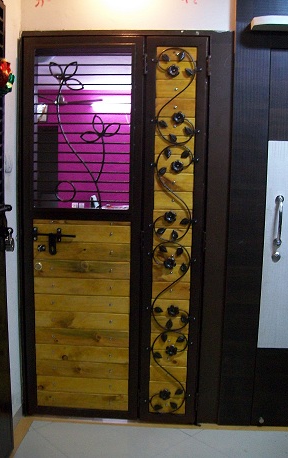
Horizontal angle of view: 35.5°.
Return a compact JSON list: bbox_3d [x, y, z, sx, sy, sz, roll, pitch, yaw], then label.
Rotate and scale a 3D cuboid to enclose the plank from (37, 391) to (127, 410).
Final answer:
[{"bbox_3d":[-0.340,0.948,2.501,0.507,0.087,0.022,1,6,4],"label":"plank"}]

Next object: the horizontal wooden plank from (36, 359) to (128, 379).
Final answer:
[{"bbox_3d":[-0.345,0.789,2.538,0.523,0.088,0.020,1,6,3],"label":"horizontal wooden plank"}]

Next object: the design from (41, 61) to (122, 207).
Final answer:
[{"bbox_3d":[-0.321,-0.487,2.360,0.398,0.750,0.020,1,6,4],"label":"design"}]

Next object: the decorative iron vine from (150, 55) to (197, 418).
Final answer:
[{"bbox_3d":[0.151,0.052,2.404,0.225,1.975,0.040,1,6,3],"label":"decorative iron vine"}]

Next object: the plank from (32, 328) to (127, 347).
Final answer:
[{"bbox_3d":[-0.343,0.607,2.519,0.527,0.096,0.020,1,6,3],"label":"plank"}]

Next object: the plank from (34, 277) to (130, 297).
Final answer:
[{"bbox_3d":[-0.334,0.311,2.439,0.523,0.092,0.022,1,6,4],"label":"plank"}]

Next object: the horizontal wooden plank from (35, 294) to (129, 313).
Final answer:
[{"bbox_3d":[-0.341,0.414,2.498,0.528,0.098,0.020,1,6,3],"label":"horizontal wooden plank"}]

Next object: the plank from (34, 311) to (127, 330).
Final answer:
[{"bbox_3d":[-0.337,0.498,2.457,0.518,0.093,0.022,1,6,4],"label":"plank"}]

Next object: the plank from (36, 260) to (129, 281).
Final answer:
[{"bbox_3d":[-0.333,0.216,2.430,0.524,0.098,0.022,1,6,4],"label":"plank"}]

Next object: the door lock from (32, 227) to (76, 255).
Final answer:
[{"bbox_3d":[-0.486,0.070,2.439,0.238,0.150,0.040,1,6,3],"label":"door lock"}]

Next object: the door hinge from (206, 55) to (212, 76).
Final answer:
[{"bbox_3d":[0.339,-0.840,2.314,0.024,0.105,0.020,1,6,3],"label":"door hinge"}]

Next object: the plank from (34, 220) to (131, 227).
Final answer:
[{"bbox_3d":[-0.335,-0.033,2.450,0.535,0.030,0.020,1,6,3],"label":"plank"}]

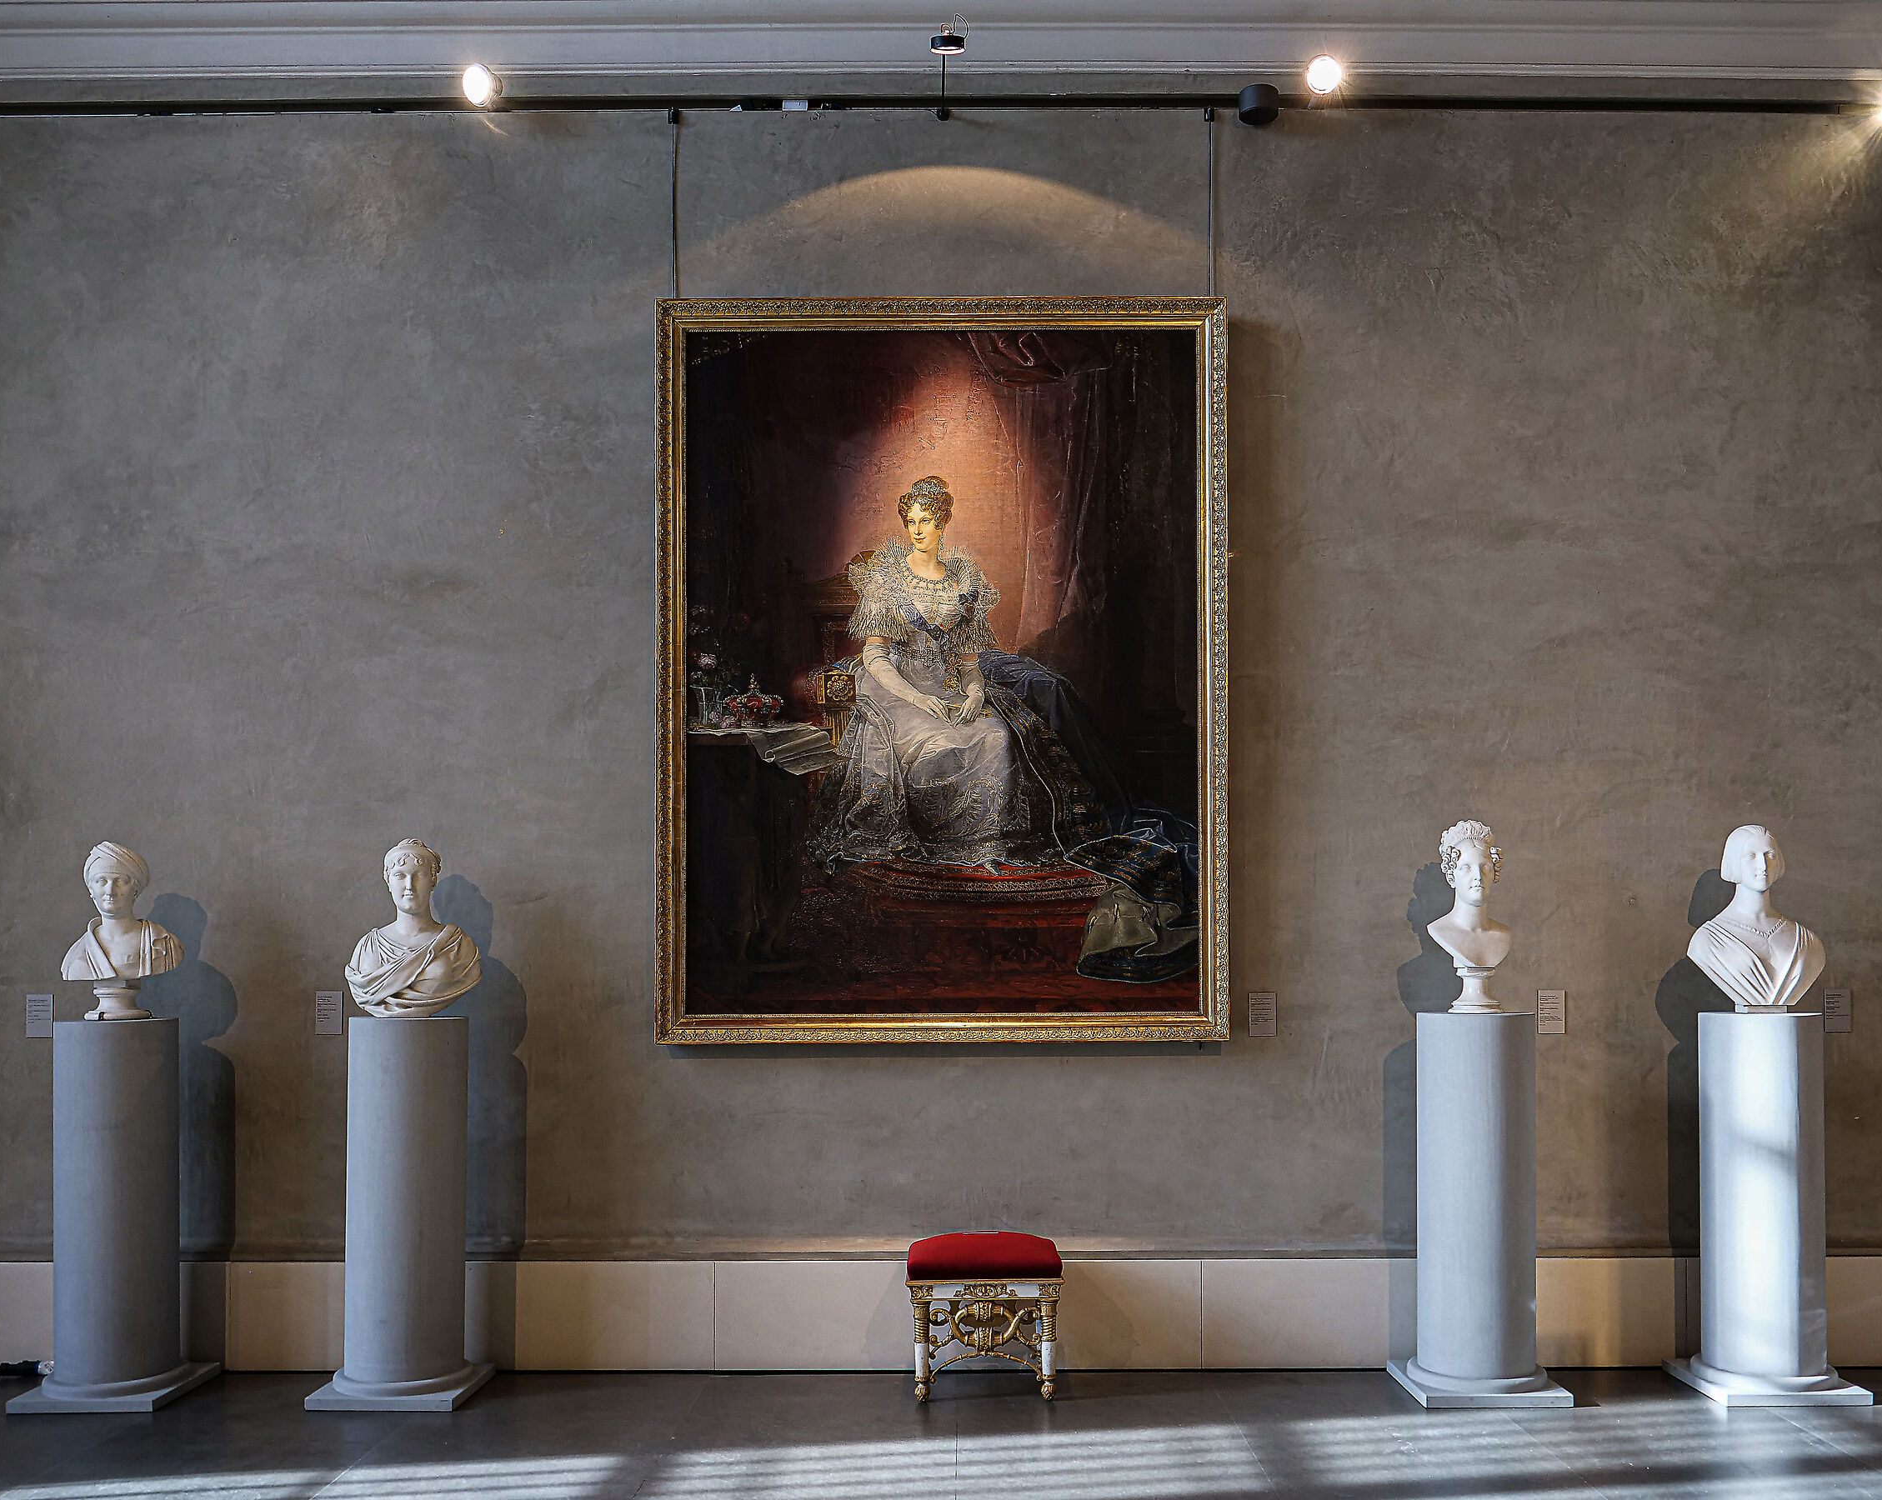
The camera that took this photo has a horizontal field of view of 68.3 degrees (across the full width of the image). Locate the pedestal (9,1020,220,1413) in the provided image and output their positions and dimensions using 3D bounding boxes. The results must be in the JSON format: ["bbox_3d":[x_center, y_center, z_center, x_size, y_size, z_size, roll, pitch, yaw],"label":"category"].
[{"bbox_3d":[-2.610,1.445,4.400,0.425,1.165,0.425,0,-1,0],"label":"pedestal"}]

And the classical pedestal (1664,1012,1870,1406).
[{"bbox_3d":[2.758,1.508,4.640,0.455,1.200,0.430,0,-4,0],"label":"classical pedestal"}]

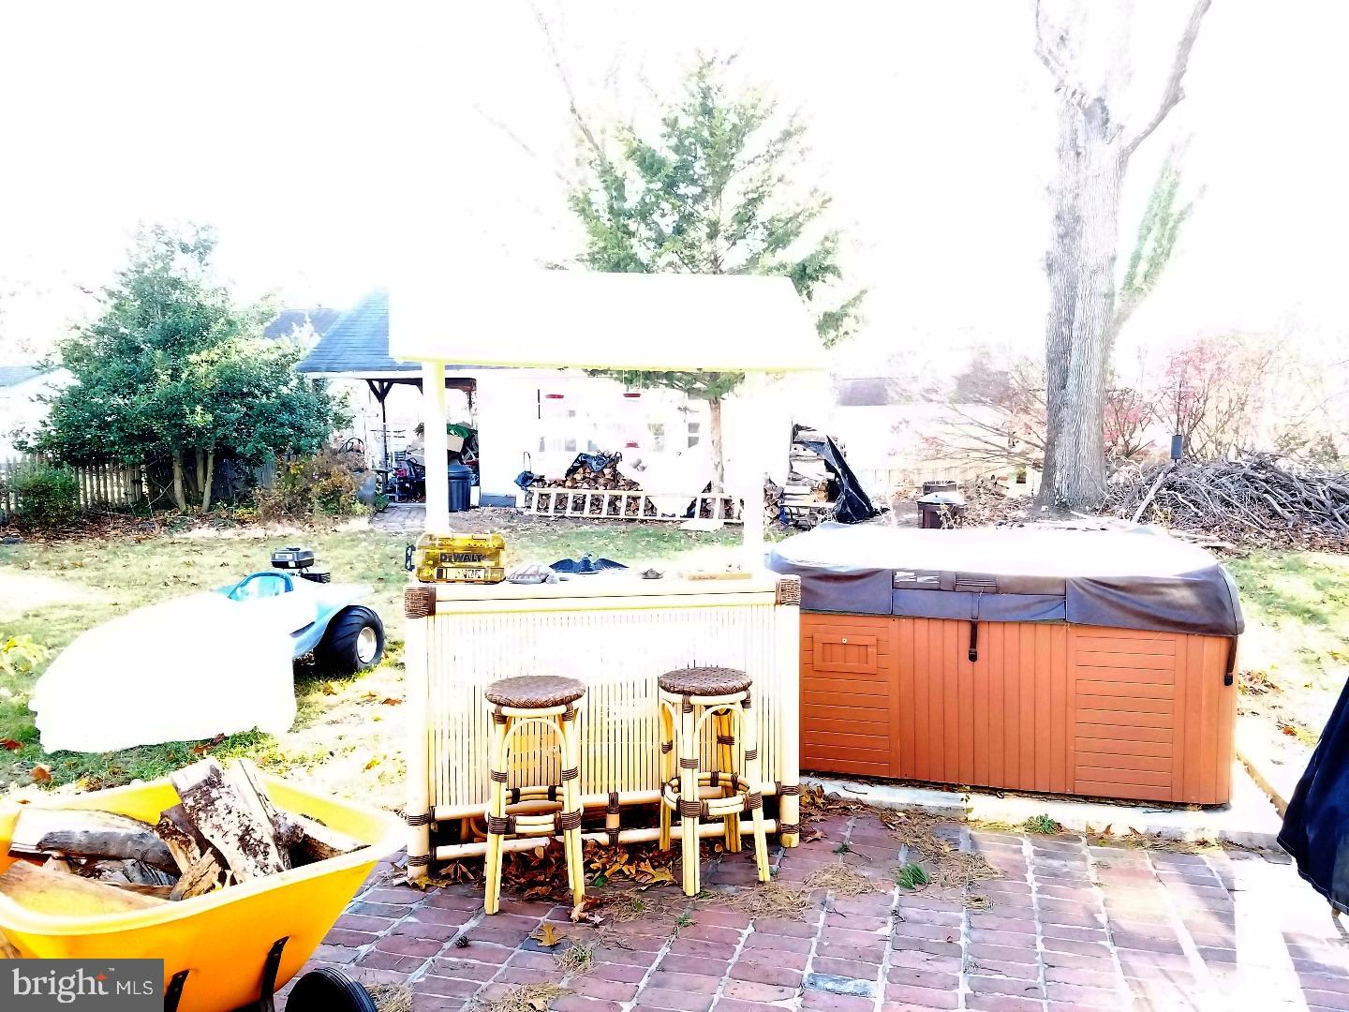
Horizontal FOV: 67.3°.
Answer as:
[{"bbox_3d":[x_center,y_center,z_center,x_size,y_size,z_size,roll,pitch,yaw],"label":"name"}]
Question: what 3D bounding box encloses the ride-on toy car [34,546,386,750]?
[{"bbox_3d":[-2.570,0.720,5.920,1.170,0.770,2.150,0,4,0],"label":"ride-on toy car"}]

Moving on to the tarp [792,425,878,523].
[{"bbox_3d":[2.330,-0.501,14.491,1.250,1.400,1.100,0,2,9],"label":"tarp"}]

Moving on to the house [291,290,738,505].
[{"bbox_3d":[-2.103,-2.325,20.948,8.400,4.500,7.200,0,2,9],"label":"house"}]

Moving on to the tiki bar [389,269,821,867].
[{"bbox_3d":[-0.279,0.176,4.304,1.740,2.350,0.950,0,2,-13],"label":"tiki bar"}]

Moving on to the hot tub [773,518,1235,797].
[{"bbox_3d":[1.687,0.725,5.656,2.200,1.060,2.150,1,2,17],"label":"hot tub"}]

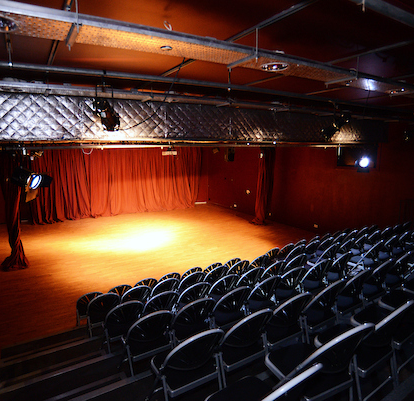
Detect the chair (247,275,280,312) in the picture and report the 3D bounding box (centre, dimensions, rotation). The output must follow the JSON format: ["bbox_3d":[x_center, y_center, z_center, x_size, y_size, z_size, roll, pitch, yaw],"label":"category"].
[{"bbox_3d":[0.665,1.270,3.736,0.480,0.800,0.470,-7,11,-32],"label":"chair"}]

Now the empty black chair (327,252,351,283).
[{"bbox_3d":[1.904,1.124,4.512,0.480,0.800,0.470,-7,11,-32],"label":"empty black chair"}]

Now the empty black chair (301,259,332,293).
[{"bbox_3d":[1.491,1.173,4.253,0.480,0.800,0.470,-7,11,-32],"label":"empty black chair"}]

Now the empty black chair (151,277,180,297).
[{"bbox_3d":[-0.712,1.627,4.956,0.480,0.800,0.470,-7,11,-32],"label":"empty black chair"}]

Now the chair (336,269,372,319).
[{"bbox_3d":[1.522,1.075,3.269,0.480,0.800,0.470,-7,11,-32],"label":"chair"}]

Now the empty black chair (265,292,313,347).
[{"bbox_3d":[0.666,1.151,2.797,0.470,0.800,0.500,-6,11,-32],"label":"empty black chair"}]

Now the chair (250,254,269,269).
[{"bbox_3d":[0.979,1.429,6.080,0.470,0.800,0.500,-6,11,-32],"label":"chair"}]

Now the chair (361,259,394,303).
[{"bbox_3d":[1.936,1.027,3.528,0.480,0.800,0.470,-7,11,-32],"label":"chair"}]

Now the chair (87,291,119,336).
[{"bbox_3d":[-1.560,1.698,4.519,0.470,0.800,0.500,-6,11,-32],"label":"chair"}]

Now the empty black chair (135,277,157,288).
[{"bbox_3d":[-1.145,1.690,5.382,0.460,0.815,0.510,-6,12,-31],"label":"empty black chair"}]

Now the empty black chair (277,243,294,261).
[{"bbox_3d":[1.992,1.478,7.897,0.470,0.800,0.500,-6,11,-32],"label":"empty black chair"}]

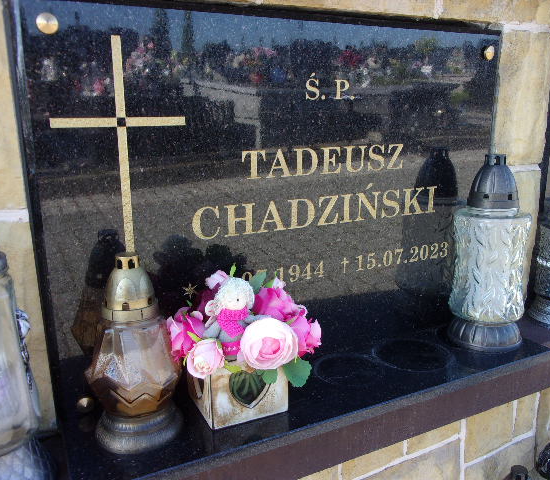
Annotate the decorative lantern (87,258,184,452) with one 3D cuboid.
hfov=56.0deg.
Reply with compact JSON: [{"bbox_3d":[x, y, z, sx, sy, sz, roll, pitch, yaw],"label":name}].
[{"bbox_3d":[-0.177,0.133,0.648,0.118,0.230,0.118,-7,14,-26],"label":"decorative lantern"}]

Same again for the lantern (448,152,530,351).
[{"bbox_3d":[0.379,0.016,0.908,0.128,0.325,0.128,-7,14,-26],"label":"lantern"}]

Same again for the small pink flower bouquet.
[{"bbox_3d":[-0.044,0.114,0.702,0.186,0.142,0.152,-7,14,-26],"label":"small pink flower bouquet"}]

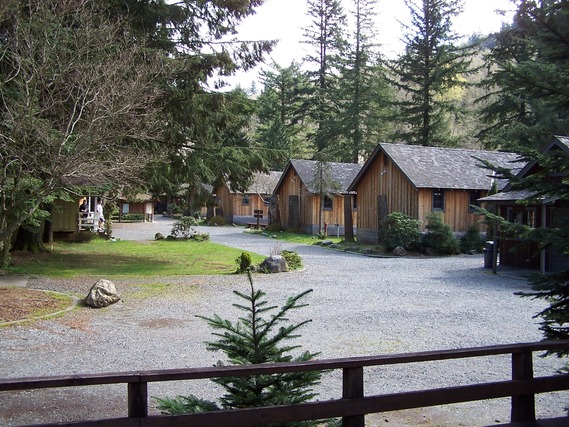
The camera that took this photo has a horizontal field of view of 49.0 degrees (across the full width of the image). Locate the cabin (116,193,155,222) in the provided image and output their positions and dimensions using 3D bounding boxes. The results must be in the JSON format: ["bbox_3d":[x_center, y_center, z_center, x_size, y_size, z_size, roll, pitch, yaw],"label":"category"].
[{"bbox_3d":[-13.636,-0.473,57.372,3.030,2.544,2.400,1,1,3],"label":"cabin"}]

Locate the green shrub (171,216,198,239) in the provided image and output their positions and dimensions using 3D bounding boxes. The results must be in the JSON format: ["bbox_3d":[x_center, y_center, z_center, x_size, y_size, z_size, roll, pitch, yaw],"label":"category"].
[{"bbox_3d":[-5.452,0.763,34.064,1.527,1.199,1.300,1,1,0],"label":"green shrub"}]

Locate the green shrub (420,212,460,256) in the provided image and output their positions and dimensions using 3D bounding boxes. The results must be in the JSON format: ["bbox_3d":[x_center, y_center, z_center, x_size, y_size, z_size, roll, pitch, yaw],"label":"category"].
[{"bbox_3d":[6.683,0.823,26.650,1.664,1.731,1.581,1,1,14],"label":"green shrub"}]

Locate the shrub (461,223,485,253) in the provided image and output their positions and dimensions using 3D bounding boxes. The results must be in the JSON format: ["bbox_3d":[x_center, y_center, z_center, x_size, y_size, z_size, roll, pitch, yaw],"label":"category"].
[{"bbox_3d":[8.257,1.094,27.422,1.054,1.196,1.001,1,1,17],"label":"shrub"}]

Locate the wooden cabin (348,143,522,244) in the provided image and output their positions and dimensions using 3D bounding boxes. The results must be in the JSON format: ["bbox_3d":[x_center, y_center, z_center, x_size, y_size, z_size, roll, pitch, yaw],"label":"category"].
[{"bbox_3d":[10.104,-1.003,35.472,11.500,5.264,6.049,0,1,-27],"label":"wooden cabin"}]

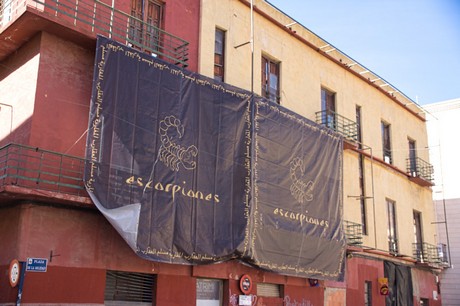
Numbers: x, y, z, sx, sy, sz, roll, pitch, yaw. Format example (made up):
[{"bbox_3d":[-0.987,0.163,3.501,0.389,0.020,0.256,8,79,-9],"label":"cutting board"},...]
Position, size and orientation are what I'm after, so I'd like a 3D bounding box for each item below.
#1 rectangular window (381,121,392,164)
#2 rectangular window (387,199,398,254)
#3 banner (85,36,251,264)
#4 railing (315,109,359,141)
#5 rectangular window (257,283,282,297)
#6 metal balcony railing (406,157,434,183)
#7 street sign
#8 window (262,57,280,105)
[{"bbox_3d":[7.812,-0.504,26.841,0.130,2.150,1.187,-13,-21,40],"label":"rectangular window"},{"bbox_3d":[7.765,3.520,25.719,0.130,2.576,1.154,-13,-21,40],"label":"rectangular window"},{"bbox_3d":[-1.354,0.179,14.785,0.300,5.488,5.914,-13,-21,40],"label":"banner"},{"bbox_3d":[4.506,-0.978,22.492,0.627,0.941,2.296,-13,-21,40],"label":"railing"},{"bbox_3d":[1.305,4.592,17.937,0.120,0.403,1.400,-13,-21,40],"label":"rectangular window"},{"bbox_3d":[10.226,0.948,28.651,0.627,0.963,2.318,-13,-21,40],"label":"metal balcony railing"},{"bbox_3d":[-4.237,2.479,11.826,0.025,0.286,0.493,-13,-21,40],"label":"street sign"},{"bbox_3d":[1.541,-2.558,20.073,0.130,2.128,1.221,-13,-21,40],"label":"window"}]

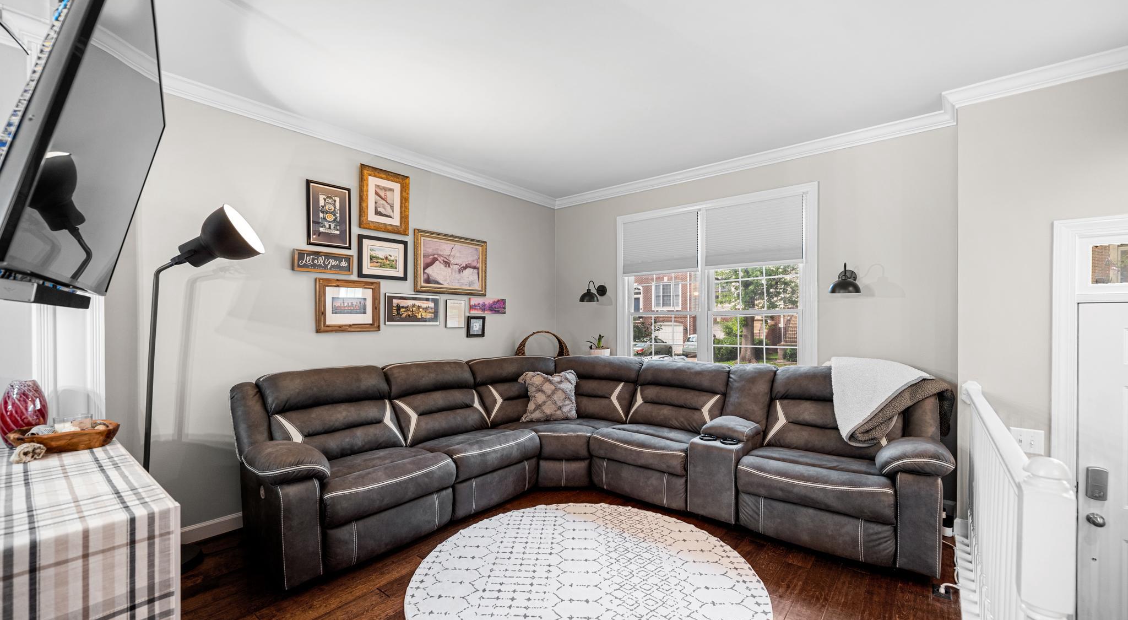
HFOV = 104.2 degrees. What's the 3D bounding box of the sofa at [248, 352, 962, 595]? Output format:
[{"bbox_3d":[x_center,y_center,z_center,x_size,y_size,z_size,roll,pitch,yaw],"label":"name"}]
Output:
[{"bbox_3d":[0.227,0.905,2.795,3.451,0.988,3.151,-1,-2,40],"label":"sofa"}]

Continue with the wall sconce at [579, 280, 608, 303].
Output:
[{"bbox_3d":[0.313,-0.195,4.683,0.200,0.235,0.300,-1,-2,40],"label":"wall sconce"}]

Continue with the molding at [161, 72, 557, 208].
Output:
[{"bbox_3d":[-1.236,-1.276,3.789,0.070,0.090,3.600,0,-1,41],"label":"molding"}]

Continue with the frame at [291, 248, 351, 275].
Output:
[{"bbox_3d":[-1.749,-0.342,3.205,0.045,0.144,0.397,0,-1,41],"label":"frame"}]

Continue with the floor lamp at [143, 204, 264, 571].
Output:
[{"bbox_3d":[-2.021,0.397,2.436,0.578,1.978,0.319,0,-1,-15],"label":"floor lamp"}]

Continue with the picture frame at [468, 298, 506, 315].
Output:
[{"bbox_3d":[-0.756,-0.036,4.395,0.030,0.154,0.470,-1,-2,40],"label":"picture frame"}]

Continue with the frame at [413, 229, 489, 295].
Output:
[{"bbox_3d":[-1.024,-0.416,4.072,0.040,0.544,0.799,-1,-2,40],"label":"frame"}]

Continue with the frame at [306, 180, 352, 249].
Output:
[{"bbox_3d":[-1.732,-0.694,3.242,0.022,0.465,0.308,-1,-2,40],"label":"frame"}]

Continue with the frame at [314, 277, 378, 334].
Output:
[{"bbox_3d":[-1.635,-0.029,3.346,0.025,0.393,0.478,0,-1,41],"label":"frame"}]

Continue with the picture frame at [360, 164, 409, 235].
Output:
[{"bbox_3d":[-1.454,-0.878,3.562,0.030,0.499,0.418,0,-1,41],"label":"picture frame"}]

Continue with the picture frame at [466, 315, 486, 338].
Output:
[{"bbox_3d":[-0.852,0.165,4.261,0.025,0.207,0.208,0,-1,41],"label":"picture frame"}]

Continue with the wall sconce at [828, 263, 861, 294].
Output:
[{"bbox_3d":[2.069,-0.233,3.222,0.200,0.235,0.300,-1,-2,40],"label":"wall sconce"}]

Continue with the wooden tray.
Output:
[{"bbox_3d":[-2.388,0.618,2.104,0.368,0.080,0.220,1,-1,-38],"label":"wooden tray"}]

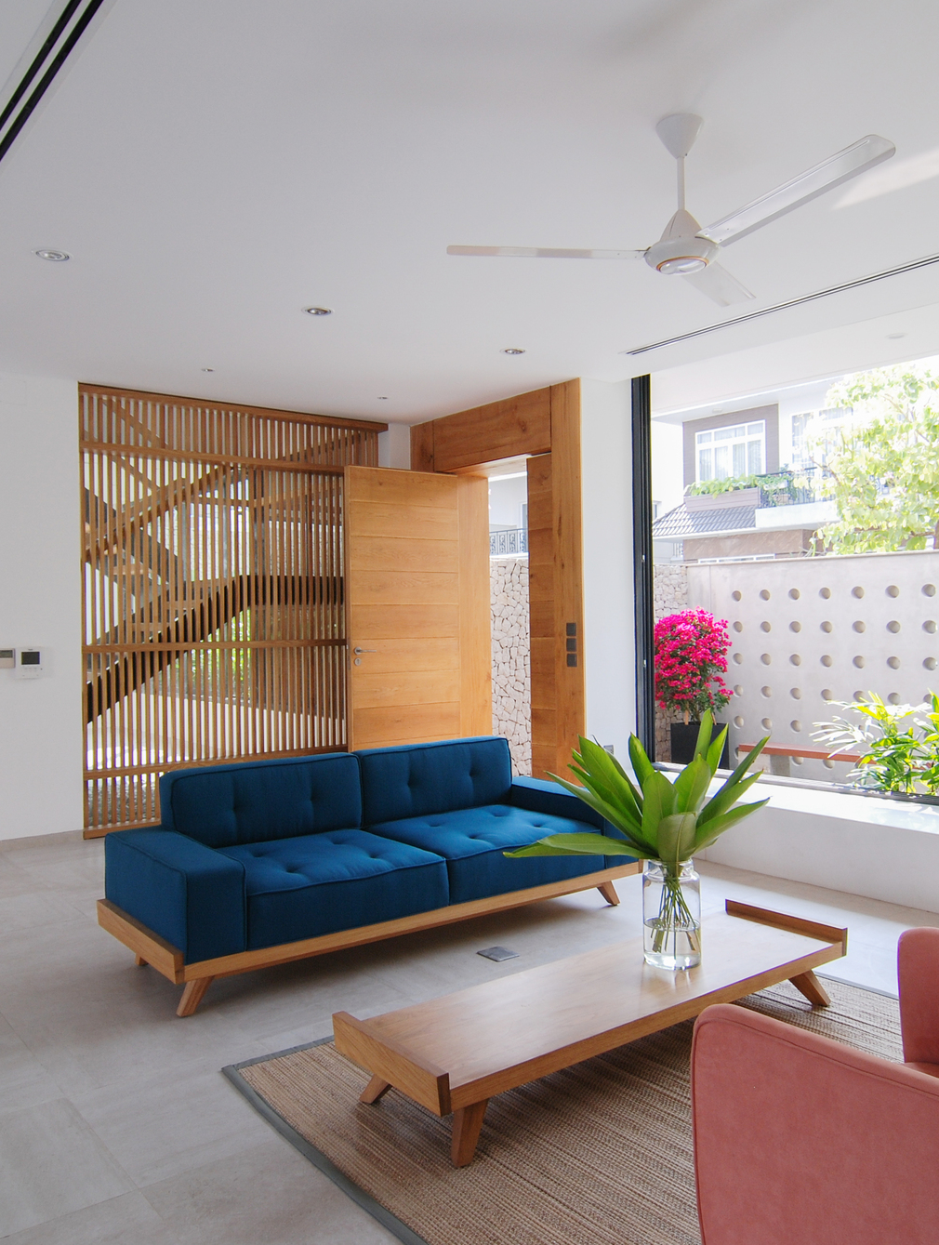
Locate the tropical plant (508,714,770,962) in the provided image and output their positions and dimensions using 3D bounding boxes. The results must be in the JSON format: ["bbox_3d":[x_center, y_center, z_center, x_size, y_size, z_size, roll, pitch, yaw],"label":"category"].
[{"bbox_3d":[0.553,0.705,3.038,0.820,0.800,0.680,0,0,-5],"label":"tropical plant"}]

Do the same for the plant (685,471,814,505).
[{"bbox_3d":[7.586,-3.588,24.990,0.700,0.700,3.800,0,0,-39],"label":"plant"}]

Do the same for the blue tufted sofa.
[{"bbox_3d":[-0.313,0.957,3.983,2.220,0.730,0.800,0,0,-38],"label":"blue tufted sofa"}]

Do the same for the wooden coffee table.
[{"bbox_3d":[0.471,1.187,2.890,1.740,0.245,0.485,0,0,-38],"label":"wooden coffee table"}]

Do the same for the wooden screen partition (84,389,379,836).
[{"bbox_3d":[-1.553,-0.075,6.542,2.252,2.840,0.090,0,0,-37],"label":"wooden screen partition"}]

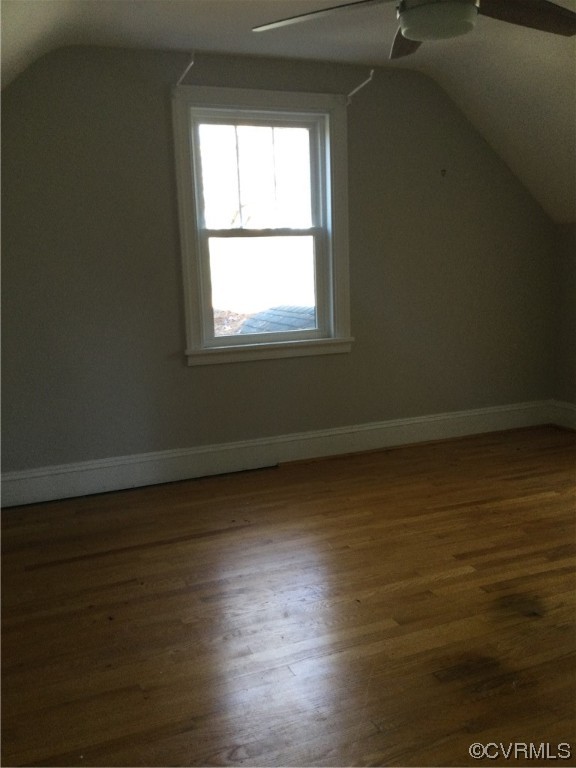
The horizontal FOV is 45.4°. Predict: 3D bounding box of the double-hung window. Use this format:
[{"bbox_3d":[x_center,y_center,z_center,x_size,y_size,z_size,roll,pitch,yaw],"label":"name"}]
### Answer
[{"bbox_3d":[-0.120,-0.907,4.027,1.082,1.537,0.100,-6,10,-21],"label":"double-hung window"}]

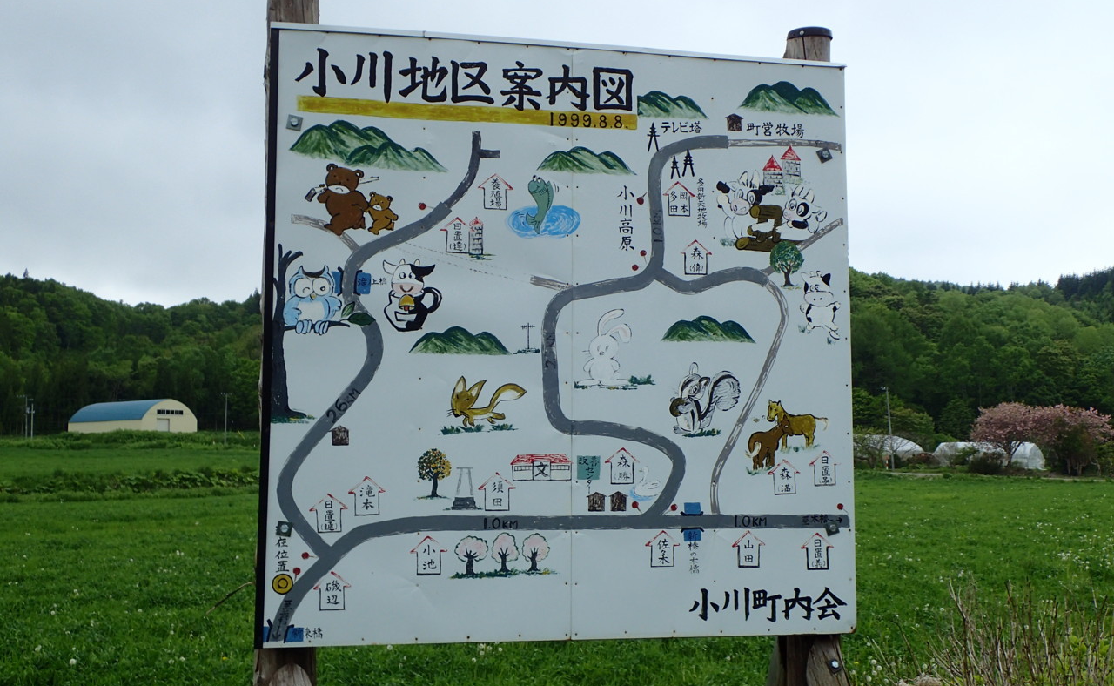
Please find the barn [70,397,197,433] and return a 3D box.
[{"bbox_3d":[-82.999,14.949,251.551,27.493,6.889,11.714,-5,-8,42],"label":"barn"}]

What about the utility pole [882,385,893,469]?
[{"bbox_3d":[38.775,10.005,150.481,0.700,9.639,0.350,-3,-6,0],"label":"utility pole"}]

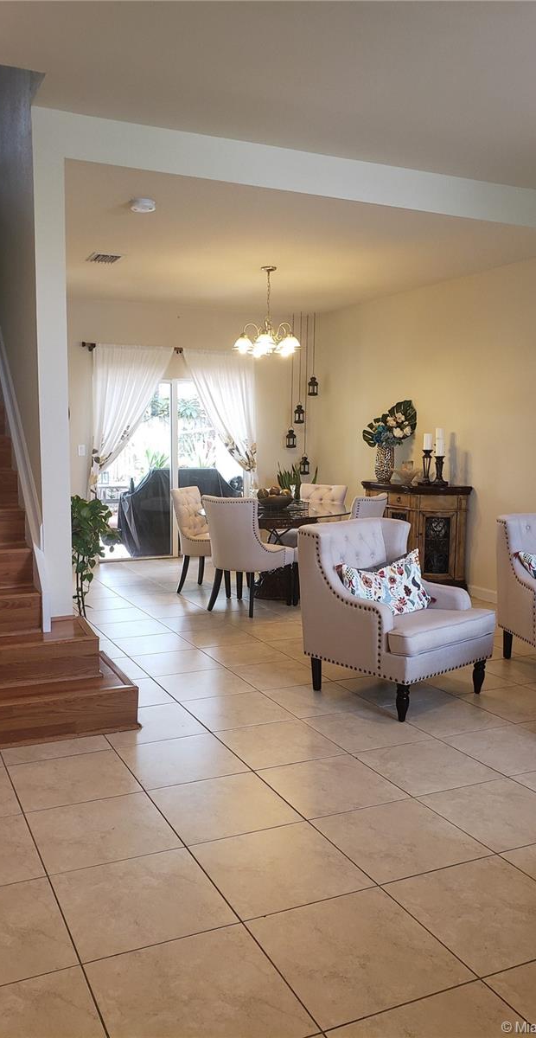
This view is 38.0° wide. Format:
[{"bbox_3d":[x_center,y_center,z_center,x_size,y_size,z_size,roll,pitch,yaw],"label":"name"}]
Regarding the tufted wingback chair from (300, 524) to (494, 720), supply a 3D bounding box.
[{"bbox_3d":[0.698,0.490,4.241,0.750,0.905,0.775,-4,8,-41],"label":"tufted wingback chair"}]

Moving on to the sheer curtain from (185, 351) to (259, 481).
[{"bbox_3d":[-0.538,-0.904,9.033,0.917,2.016,0.130,-2,6,-25],"label":"sheer curtain"}]

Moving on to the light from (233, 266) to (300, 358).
[{"bbox_3d":[0.007,-1.806,6.763,0.580,0.712,0.580,1,6,0],"label":"light"}]

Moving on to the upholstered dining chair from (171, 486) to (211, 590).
[{"bbox_3d":[-0.485,0.186,6.987,0.600,0.925,0.520,3,6,21],"label":"upholstered dining chair"}]

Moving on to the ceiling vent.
[{"bbox_3d":[-1.339,-2.131,6.407,0.250,0.025,0.340,-2,6,-25],"label":"ceiling vent"}]

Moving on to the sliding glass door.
[{"bbox_3d":[-1.083,-0.564,8.882,1.820,2.020,0.120,-2,6,-26],"label":"sliding glass door"}]

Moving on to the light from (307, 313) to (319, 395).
[{"bbox_3d":[0.535,-1.946,9.271,0.120,0.971,0.120,-2,6,-25],"label":"light"}]

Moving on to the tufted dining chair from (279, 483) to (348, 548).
[{"bbox_3d":[0.396,0.153,7.520,0.540,0.930,0.630,4,7,30],"label":"tufted dining chair"}]

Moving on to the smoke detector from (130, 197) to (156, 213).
[{"bbox_3d":[-0.782,-1.958,4.878,0.150,0.050,0.150,-2,6,-26],"label":"smoke detector"}]

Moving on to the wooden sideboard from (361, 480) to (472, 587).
[{"bbox_3d":[1.298,0.151,7.461,0.430,0.965,1.440,-2,6,-25],"label":"wooden sideboard"}]

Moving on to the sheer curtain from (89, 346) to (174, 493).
[{"bbox_3d":[-1.480,-0.875,8.586,0.924,2.033,0.130,-2,6,-25],"label":"sheer curtain"}]

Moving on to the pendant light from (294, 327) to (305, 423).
[{"bbox_3d":[0.379,-1.719,9.133,0.115,1.169,0.115,-2,6,-26],"label":"pendant light"}]

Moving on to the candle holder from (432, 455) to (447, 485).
[{"bbox_3d":[1.563,-0.434,7.014,0.115,0.254,0.115,-2,6,-26],"label":"candle holder"}]

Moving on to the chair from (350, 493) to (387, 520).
[{"bbox_3d":[0.599,0.258,6.492,0.630,0.930,0.540,4,7,34],"label":"chair"}]

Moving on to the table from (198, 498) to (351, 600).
[{"bbox_3d":[0.039,0.293,6.952,1.340,0.760,1.340,0,6,0],"label":"table"}]

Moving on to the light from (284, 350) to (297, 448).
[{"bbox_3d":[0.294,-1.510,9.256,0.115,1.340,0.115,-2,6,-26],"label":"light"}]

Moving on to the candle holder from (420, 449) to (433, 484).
[{"bbox_3d":[1.468,-0.479,7.214,0.105,0.336,0.105,-2,6,-25],"label":"candle holder"}]

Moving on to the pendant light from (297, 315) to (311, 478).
[{"bbox_3d":[0.457,-1.462,9.279,0.115,1.884,0.115,-2,6,-26],"label":"pendant light"}]

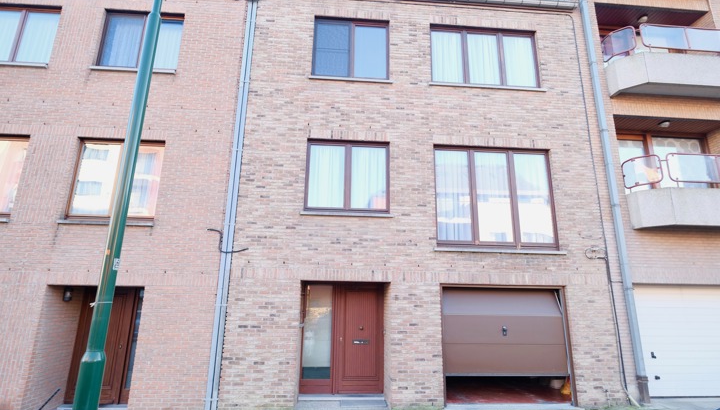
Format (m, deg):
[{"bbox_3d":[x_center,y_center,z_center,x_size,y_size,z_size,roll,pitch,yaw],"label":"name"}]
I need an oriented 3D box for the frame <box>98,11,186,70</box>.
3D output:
[{"bbox_3d":[-4.342,-3.267,7.632,1.554,1.234,0.110,2,-14,-4],"label":"frame"}]

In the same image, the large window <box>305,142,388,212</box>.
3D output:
[{"bbox_3d":[-0.227,-0.543,7.273,1.571,1.374,0.110,2,-14,-4],"label":"large window"}]

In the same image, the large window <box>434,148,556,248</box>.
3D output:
[{"bbox_3d":[2.594,-0.136,7.389,2.349,2.020,0.110,2,-14,-4],"label":"large window"}]

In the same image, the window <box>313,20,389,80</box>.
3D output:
[{"bbox_3d":[-0.183,-3.236,7.945,1.564,1.350,0.110,2,-14,-4],"label":"window"}]

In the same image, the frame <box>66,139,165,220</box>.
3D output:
[{"bbox_3d":[-4.392,-0.452,6.929,1.547,1.496,0.110,2,-14,-4],"label":"frame"}]

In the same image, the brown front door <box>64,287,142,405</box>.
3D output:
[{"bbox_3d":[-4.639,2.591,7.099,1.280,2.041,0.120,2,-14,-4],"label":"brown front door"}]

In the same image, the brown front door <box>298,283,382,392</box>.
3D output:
[{"bbox_3d":[-0.325,2.545,7.327,1.567,2.005,0.120,2,-14,-4],"label":"brown front door"}]

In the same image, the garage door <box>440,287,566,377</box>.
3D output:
[{"bbox_3d":[2.596,2.272,6.931,2.320,1.550,0.180,2,-14,-4],"label":"garage door"}]

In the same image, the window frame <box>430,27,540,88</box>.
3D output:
[{"bbox_3d":[2.643,-3.139,8.139,2.329,1.329,0.110,2,-14,-4],"label":"window frame"}]

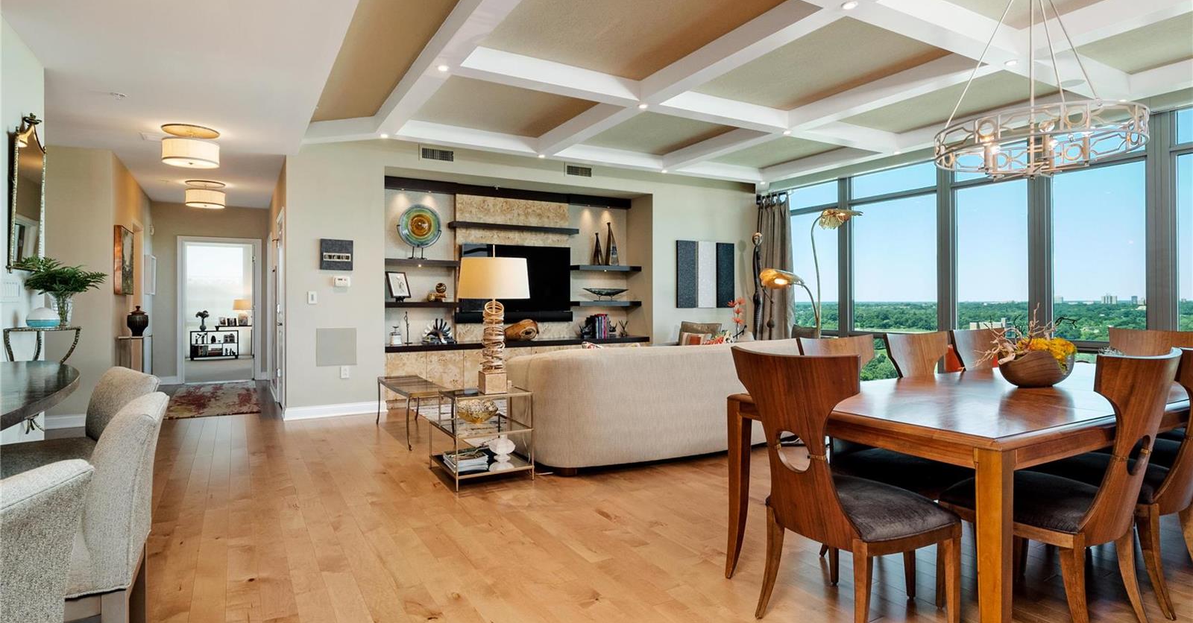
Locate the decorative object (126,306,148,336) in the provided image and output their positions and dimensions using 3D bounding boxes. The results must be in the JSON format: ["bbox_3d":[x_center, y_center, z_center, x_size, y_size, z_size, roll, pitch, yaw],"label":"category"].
[{"bbox_3d":[-4.742,0.096,6.165,0.184,0.311,0.184,-1,1,-29],"label":"decorative object"}]

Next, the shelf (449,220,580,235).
[{"bbox_3d":[-1.012,-1.041,7.537,1.657,0.058,0.241,-1,1,-29],"label":"shelf"}]

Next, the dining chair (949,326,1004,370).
[{"bbox_3d":[2.442,0.617,3.417,0.540,1.010,0.660,0,1,-29],"label":"dining chair"}]

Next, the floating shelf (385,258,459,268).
[{"bbox_3d":[-2.113,-0.558,7.031,0.882,0.068,0.385,0,1,-29],"label":"floating shelf"}]

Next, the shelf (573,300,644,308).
[{"bbox_3d":[0.056,-0.103,8.113,1.090,0.068,0.360,0,1,-30],"label":"shelf"}]

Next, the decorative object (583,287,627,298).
[{"bbox_3d":[0.135,-0.233,8.269,0.730,0.180,0.150,0,1,-29],"label":"decorative object"}]

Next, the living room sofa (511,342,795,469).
[{"bbox_3d":[0.655,0.654,4.766,2.620,0.850,0.980,0,1,-30],"label":"living room sofa"}]

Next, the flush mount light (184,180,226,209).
[{"bbox_3d":[-4.640,-1.375,7.080,0.395,0.255,0.395,0,1,-29],"label":"flush mount light"}]

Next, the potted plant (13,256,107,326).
[{"bbox_3d":[-4.607,-0.177,5.150,0.540,0.580,0.540,0,1,-30],"label":"potted plant"}]

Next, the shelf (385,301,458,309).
[{"bbox_3d":[-2.037,-0.075,6.905,0.940,0.060,0.360,0,1,-30],"label":"shelf"}]

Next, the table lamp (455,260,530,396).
[{"bbox_3d":[-0.681,0.089,3.904,0.472,0.879,0.472,-1,1,-29],"label":"table lamp"}]

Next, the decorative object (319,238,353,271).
[{"bbox_3d":[-2.622,-0.577,6.055,0.305,0.320,0.035,0,1,-30],"label":"decorative object"}]

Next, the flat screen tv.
[{"bbox_3d":[-1.015,-0.339,7.490,1.548,0.971,0.085,-1,1,-29],"label":"flat screen tv"}]

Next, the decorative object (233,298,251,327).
[{"bbox_3d":[-7.604,0.018,12.848,0.380,0.590,0.380,0,1,-29],"label":"decorative object"}]

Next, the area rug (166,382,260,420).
[{"bbox_3d":[-4.678,1.054,7.325,0.916,0.016,2.773,0,1,-29],"label":"area rug"}]

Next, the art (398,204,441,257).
[{"bbox_3d":[-2.045,-0.915,6.973,0.515,0.620,0.120,-1,1,-38],"label":"art"}]

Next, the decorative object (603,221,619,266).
[{"bbox_3d":[0.211,-0.926,8.180,0.190,0.625,0.130,0,1,-30],"label":"decorative object"}]

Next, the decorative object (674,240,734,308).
[{"bbox_3d":[1.563,-0.517,8.509,1.016,0.940,0.050,0,1,-29],"label":"decorative object"}]

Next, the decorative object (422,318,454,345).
[{"bbox_3d":[-1.777,0.227,6.778,0.392,0.286,0.151,-1,1,-29],"label":"decorative object"}]

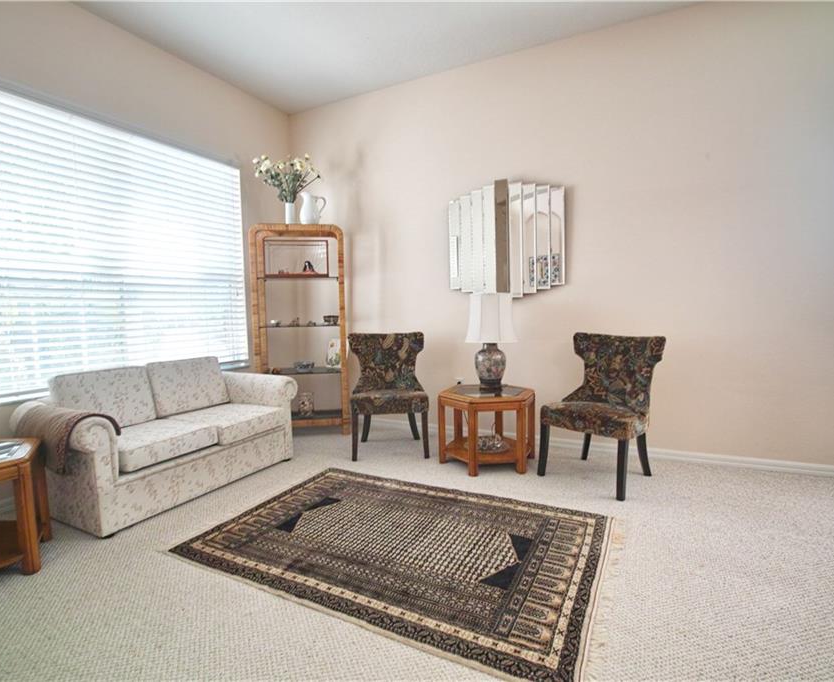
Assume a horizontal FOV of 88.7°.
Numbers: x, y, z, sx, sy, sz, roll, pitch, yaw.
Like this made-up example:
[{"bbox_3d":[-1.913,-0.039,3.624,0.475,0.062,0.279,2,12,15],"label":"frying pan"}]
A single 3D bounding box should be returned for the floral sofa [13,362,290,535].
[{"bbox_3d":[-1.649,0.560,2.929,0.840,0.795,1.590,1,4,29],"label":"floral sofa"}]

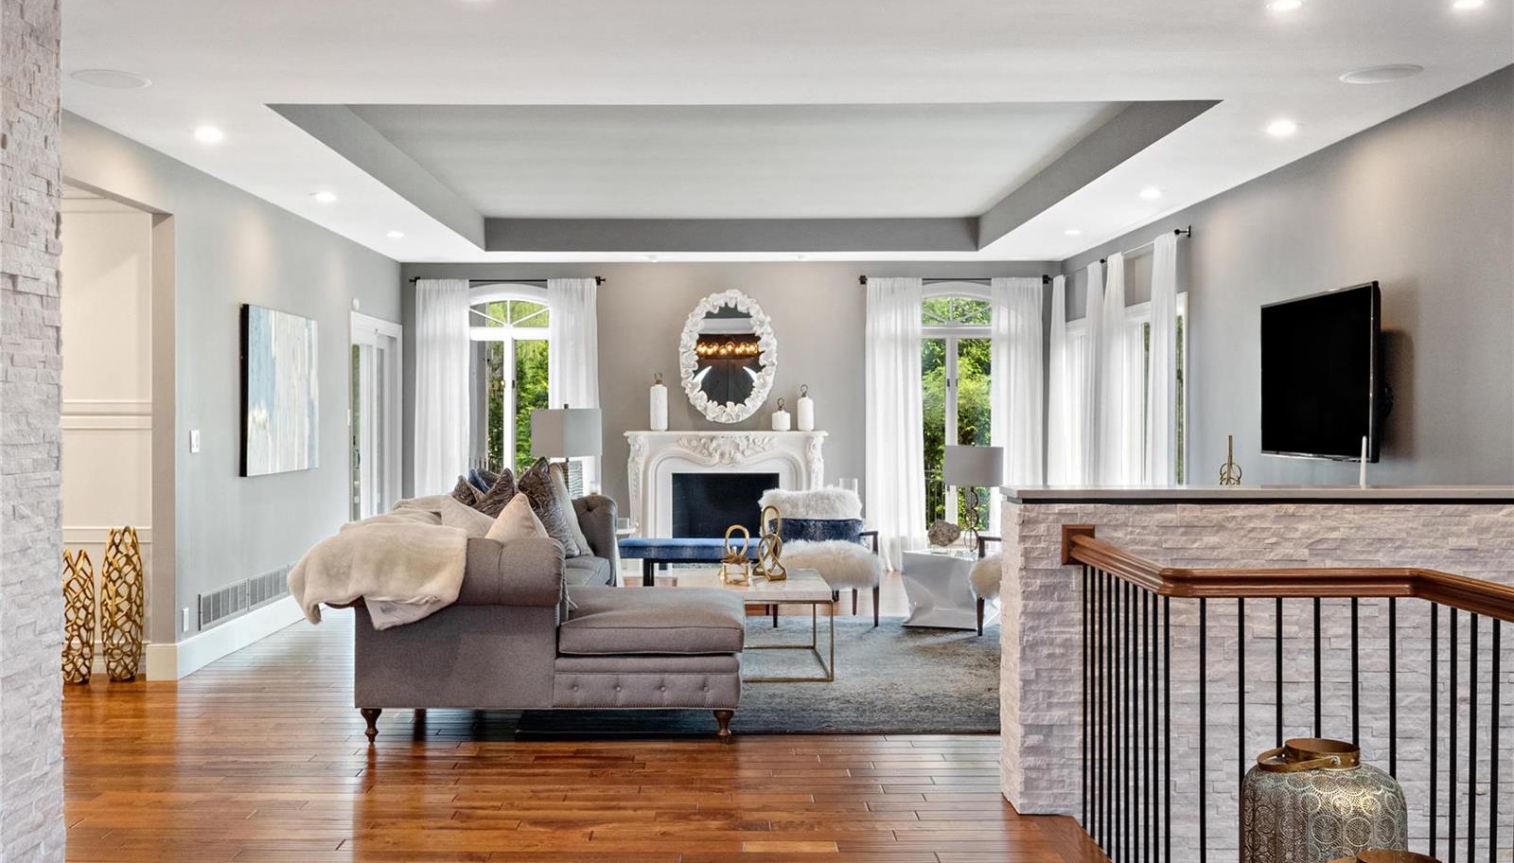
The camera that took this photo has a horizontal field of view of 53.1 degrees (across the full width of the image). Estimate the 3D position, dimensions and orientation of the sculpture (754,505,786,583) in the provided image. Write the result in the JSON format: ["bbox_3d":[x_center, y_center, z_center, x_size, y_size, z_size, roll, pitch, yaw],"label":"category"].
[{"bbox_3d":[0.070,0.605,8.151,0.172,0.399,0.192,0,1,-1],"label":"sculpture"}]

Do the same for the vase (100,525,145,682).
[{"bbox_3d":[-3.237,0.871,7.720,0.225,0.785,0.225,0,1,-1],"label":"vase"}]

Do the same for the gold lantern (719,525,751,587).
[{"bbox_3d":[-0.117,0.677,8.330,0.180,0.325,0.140,0,1,-1],"label":"gold lantern"}]

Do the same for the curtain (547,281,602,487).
[{"bbox_3d":[-1.586,-0.054,13.117,0.480,2.550,0.120,0,1,-1],"label":"curtain"}]

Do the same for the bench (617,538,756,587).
[{"bbox_3d":[-0.111,0.988,10.911,1.699,0.435,0.485,0,1,-1],"label":"bench"}]

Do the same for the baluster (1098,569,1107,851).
[{"bbox_3d":[1.083,0.874,4.760,0.014,0.890,0.014,0,1,-1],"label":"baluster"}]

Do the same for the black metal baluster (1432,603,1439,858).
[{"bbox_3d":[1.796,0.899,4.020,0.013,0.893,0.013,0,1,-1],"label":"black metal baluster"}]

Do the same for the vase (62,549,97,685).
[{"bbox_3d":[-3.442,0.921,7.660,0.200,0.685,0.200,0,1,-1],"label":"vase"}]

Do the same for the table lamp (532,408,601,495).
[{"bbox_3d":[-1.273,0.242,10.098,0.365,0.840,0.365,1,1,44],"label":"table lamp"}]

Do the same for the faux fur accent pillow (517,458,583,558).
[{"bbox_3d":[-1.234,0.450,9.000,0.170,0.530,0.480,-18,-5,18],"label":"faux fur accent pillow"}]

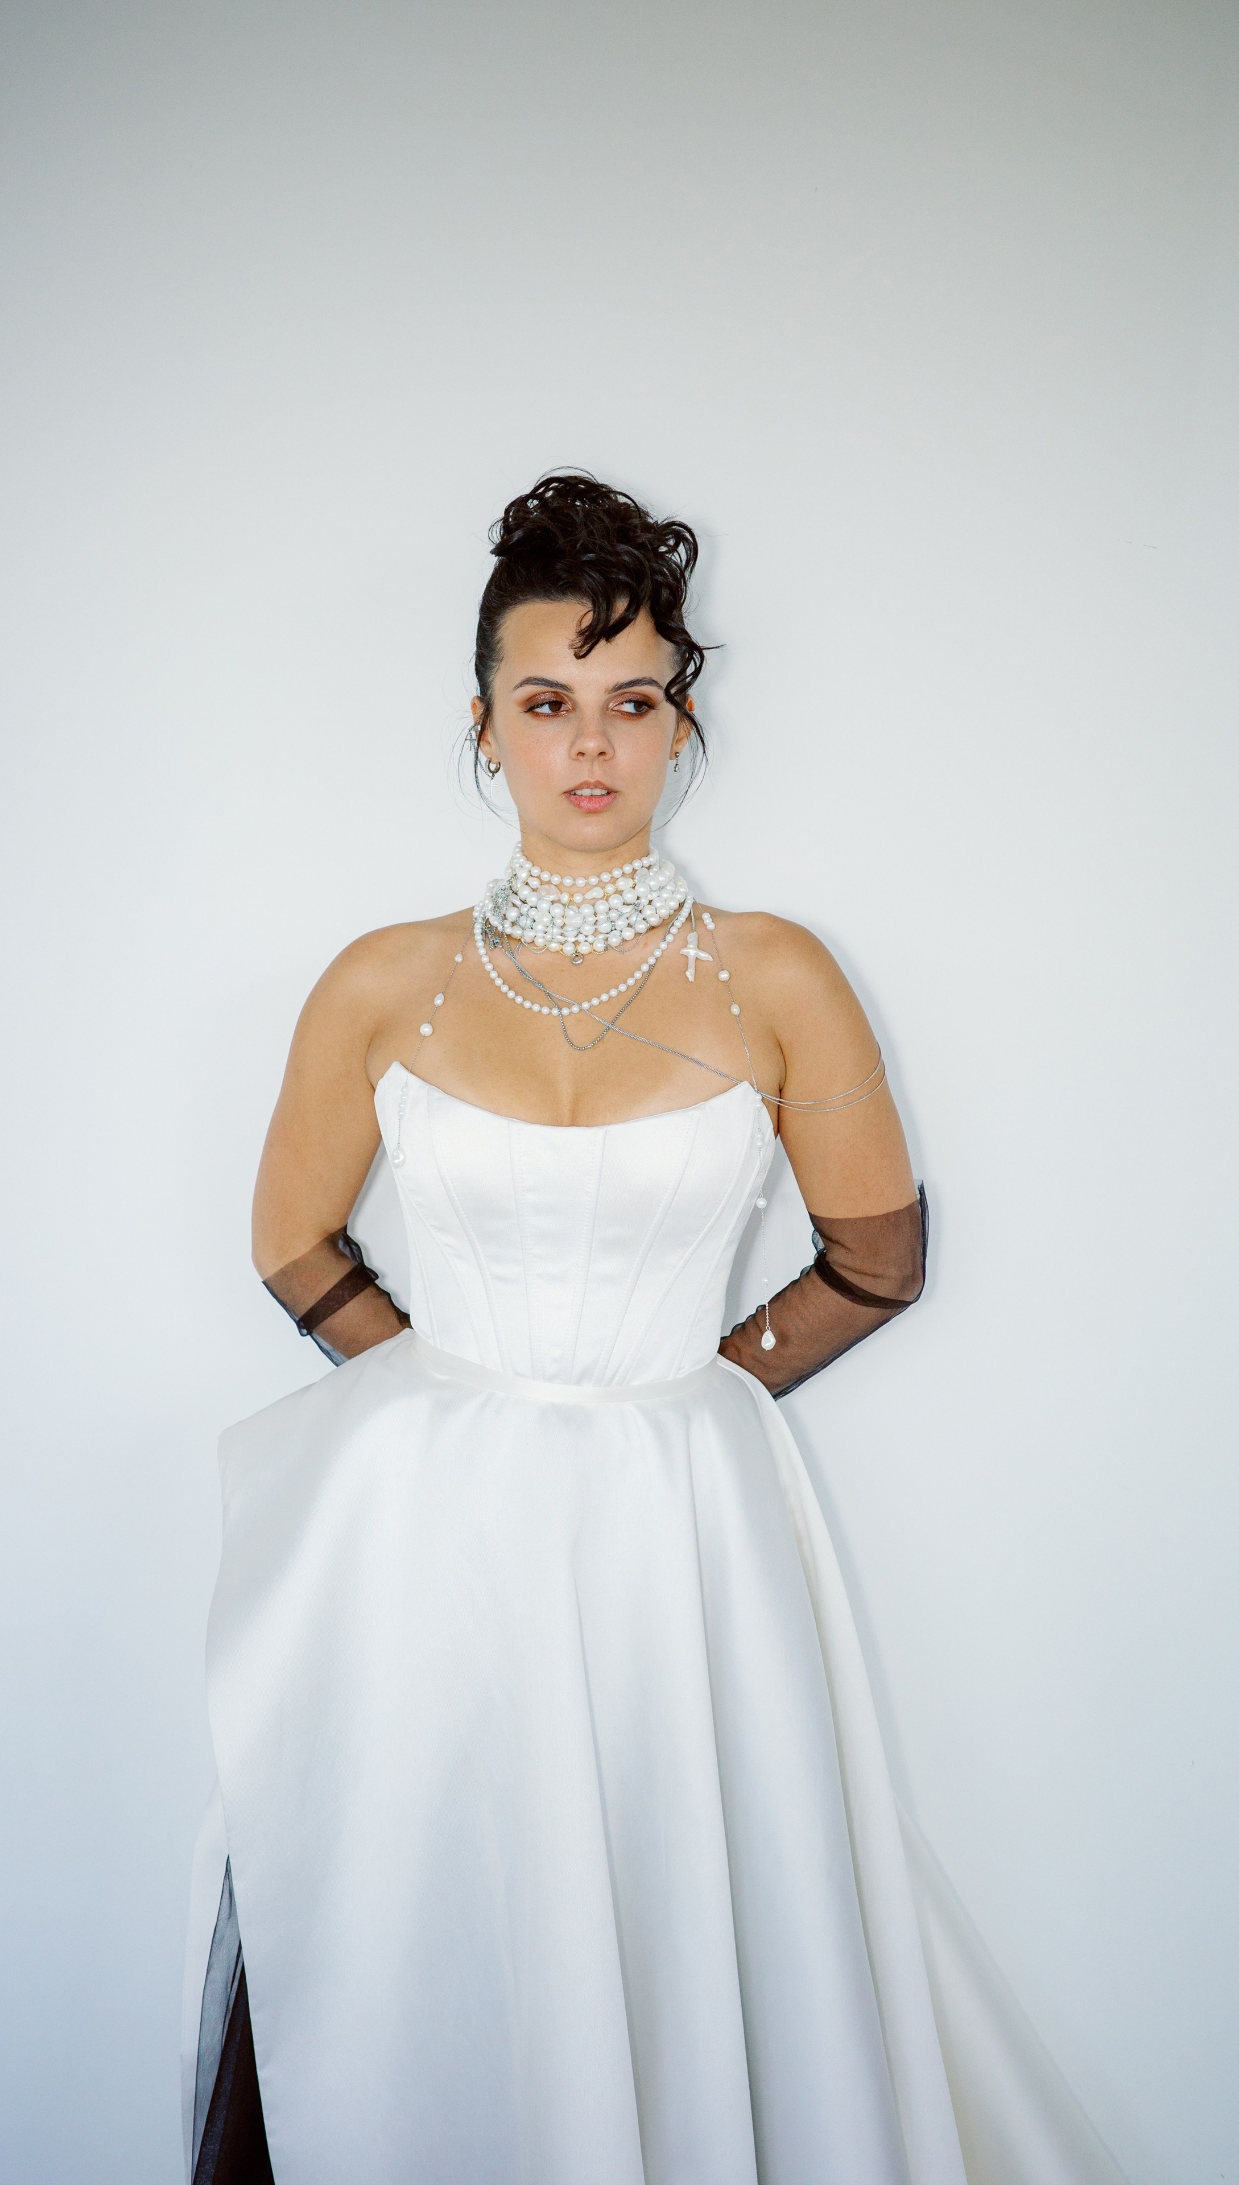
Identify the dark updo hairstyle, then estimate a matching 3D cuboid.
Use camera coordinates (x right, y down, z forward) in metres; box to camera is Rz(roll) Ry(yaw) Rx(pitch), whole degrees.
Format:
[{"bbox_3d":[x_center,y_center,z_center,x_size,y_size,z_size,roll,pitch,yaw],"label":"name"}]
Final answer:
[{"bbox_3d":[-0.022,-0.352,1.860,0.180,0.240,0.215,0,2,-5],"label":"dark updo hairstyle"}]

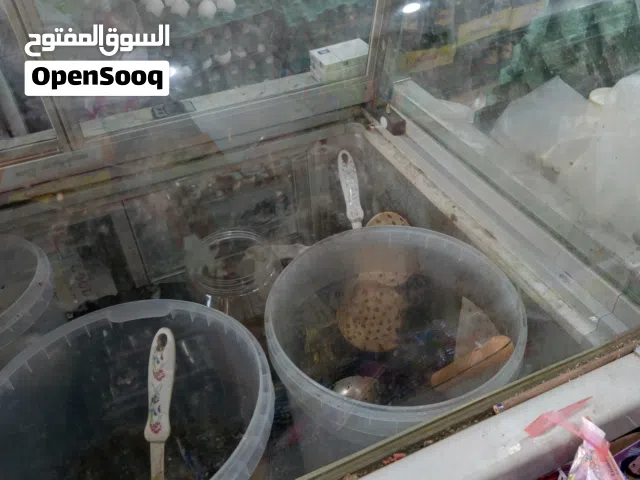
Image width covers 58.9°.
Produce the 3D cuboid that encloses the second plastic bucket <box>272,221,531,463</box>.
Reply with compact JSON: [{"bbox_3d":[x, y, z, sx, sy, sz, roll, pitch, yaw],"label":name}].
[{"bbox_3d":[0.095,0.180,0.750,0.300,0.285,0.300,-3,40,2],"label":"second plastic bucket"}]

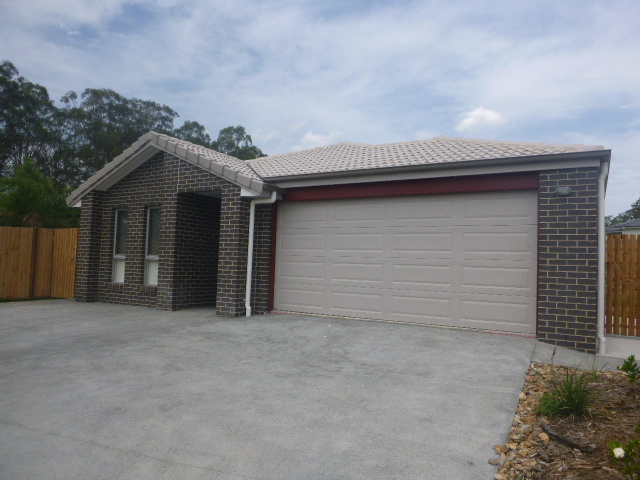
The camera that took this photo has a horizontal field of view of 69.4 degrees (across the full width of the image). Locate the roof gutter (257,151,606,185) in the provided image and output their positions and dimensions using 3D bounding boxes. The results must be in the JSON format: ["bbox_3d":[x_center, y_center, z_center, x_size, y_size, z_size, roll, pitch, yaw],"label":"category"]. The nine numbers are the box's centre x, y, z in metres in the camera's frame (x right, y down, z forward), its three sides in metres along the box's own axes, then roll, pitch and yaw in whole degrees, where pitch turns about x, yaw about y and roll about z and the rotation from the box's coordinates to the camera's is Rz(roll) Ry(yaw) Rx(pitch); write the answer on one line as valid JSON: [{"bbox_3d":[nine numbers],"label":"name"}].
[{"bbox_3d":[1.402,-1.140,7.581,5.702,0.115,0.125,0,-4,30],"label":"roof gutter"}]

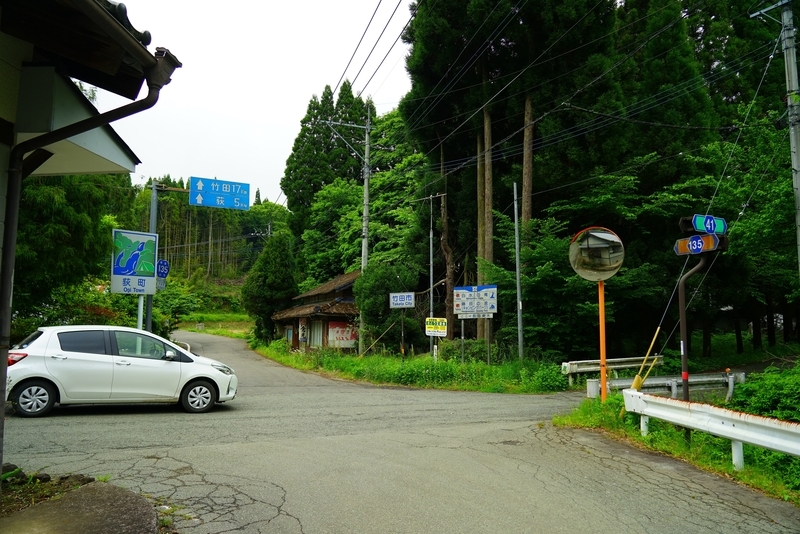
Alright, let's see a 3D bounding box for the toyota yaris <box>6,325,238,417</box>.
[{"bbox_3d":[-5.008,1.851,9.870,3.945,1.500,1.695,6,-7,-27],"label":"toyota yaris"}]

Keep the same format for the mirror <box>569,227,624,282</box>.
[{"bbox_3d":[3.683,-0.234,9.941,1.030,1.030,0.200,-3,1,34],"label":"mirror"}]

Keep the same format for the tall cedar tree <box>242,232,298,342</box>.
[{"bbox_3d":[-7.282,1.234,30.003,3.000,6.410,3.000,0,-5,0],"label":"tall cedar tree"}]

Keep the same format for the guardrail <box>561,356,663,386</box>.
[{"bbox_3d":[7.014,3.362,17.416,4.850,0.750,0.230,3,-6,-31],"label":"guardrail"}]

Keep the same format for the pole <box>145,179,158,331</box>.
[{"bbox_3d":[-7.393,0.213,15.840,0.160,5.730,0.160,0,-5,0],"label":"pole"}]

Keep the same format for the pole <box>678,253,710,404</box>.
[{"bbox_3d":[4.632,1.177,8.303,0.460,3.270,0.090,0,-5,0],"label":"pole"}]

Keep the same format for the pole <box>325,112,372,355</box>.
[{"bbox_3d":[-2.523,-1.697,24.661,2.400,11.500,0.400,2,-6,-22],"label":"pole"}]

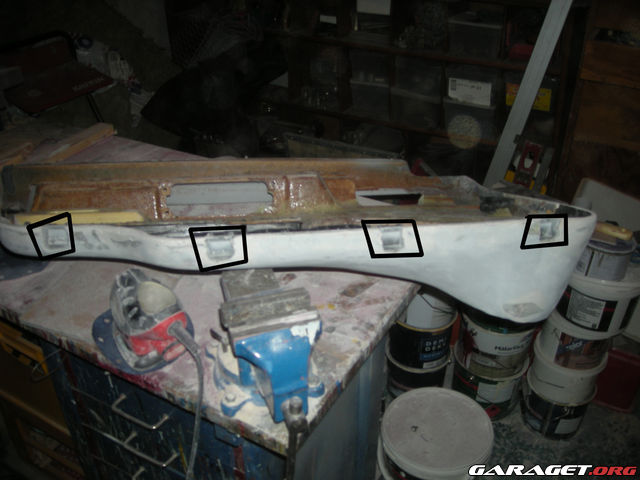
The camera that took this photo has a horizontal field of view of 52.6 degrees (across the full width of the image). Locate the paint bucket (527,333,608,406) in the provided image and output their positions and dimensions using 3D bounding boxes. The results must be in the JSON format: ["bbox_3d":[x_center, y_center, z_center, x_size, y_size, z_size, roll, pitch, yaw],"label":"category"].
[{"bbox_3d":[0.717,0.372,1.891,0.202,0.139,0.202,-1,33,1],"label":"paint bucket"}]

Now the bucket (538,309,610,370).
[{"bbox_3d":[0.718,0.259,1.818,0.200,0.139,0.200,-1,33,1],"label":"bucket"}]

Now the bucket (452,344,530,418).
[{"bbox_3d":[0.529,0.422,2.033,0.222,0.172,0.222,-1,33,1],"label":"bucket"}]

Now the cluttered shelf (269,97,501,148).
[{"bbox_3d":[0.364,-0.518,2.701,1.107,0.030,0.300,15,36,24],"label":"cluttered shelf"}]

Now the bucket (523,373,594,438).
[{"bbox_3d":[0.724,0.480,1.970,0.200,0.138,0.200,-1,33,1],"label":"bucket"}]

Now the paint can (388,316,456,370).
[{"bbox_3d":[0.315,0.276,1.995,0.200,0.160,0.200,-1,33,1],"label":"paint can"}]

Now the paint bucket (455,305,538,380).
[{"bbox_3d":[0.532,0.278,1.943,0.222,0.176,0.222,-1,33,1],"label":"paint bucket"}]

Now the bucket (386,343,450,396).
[{"bbox_3d":[0.313,0.410,2.074,0.200,0.157,0.200,-1,33,1],"label":"bucket"}]

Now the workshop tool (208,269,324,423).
[{"bbox_3d":[-0.075,0.150,0.931,0.150,0.165,0.215,-9,33,-12],"label":"workshop tool"}]

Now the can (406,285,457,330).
[{"bbox_3d":[0.316,0.149,1.914,0.185,0.150,0.185,-1,33,1],"label":"can"}]

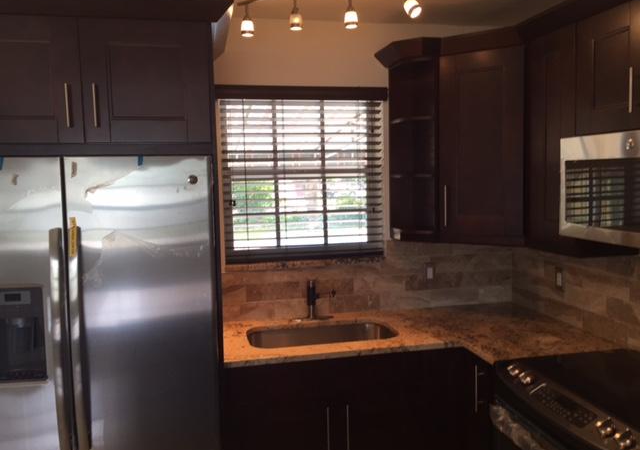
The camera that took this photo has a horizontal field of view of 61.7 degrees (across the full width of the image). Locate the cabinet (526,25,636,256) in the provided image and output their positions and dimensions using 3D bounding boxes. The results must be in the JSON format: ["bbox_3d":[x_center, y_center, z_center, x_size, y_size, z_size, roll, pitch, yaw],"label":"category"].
[{"bbox_3d":[1.129,-0.347,2.325,0.308,0.920,0.320,-2,5,-11],"label":"cabinet"}]

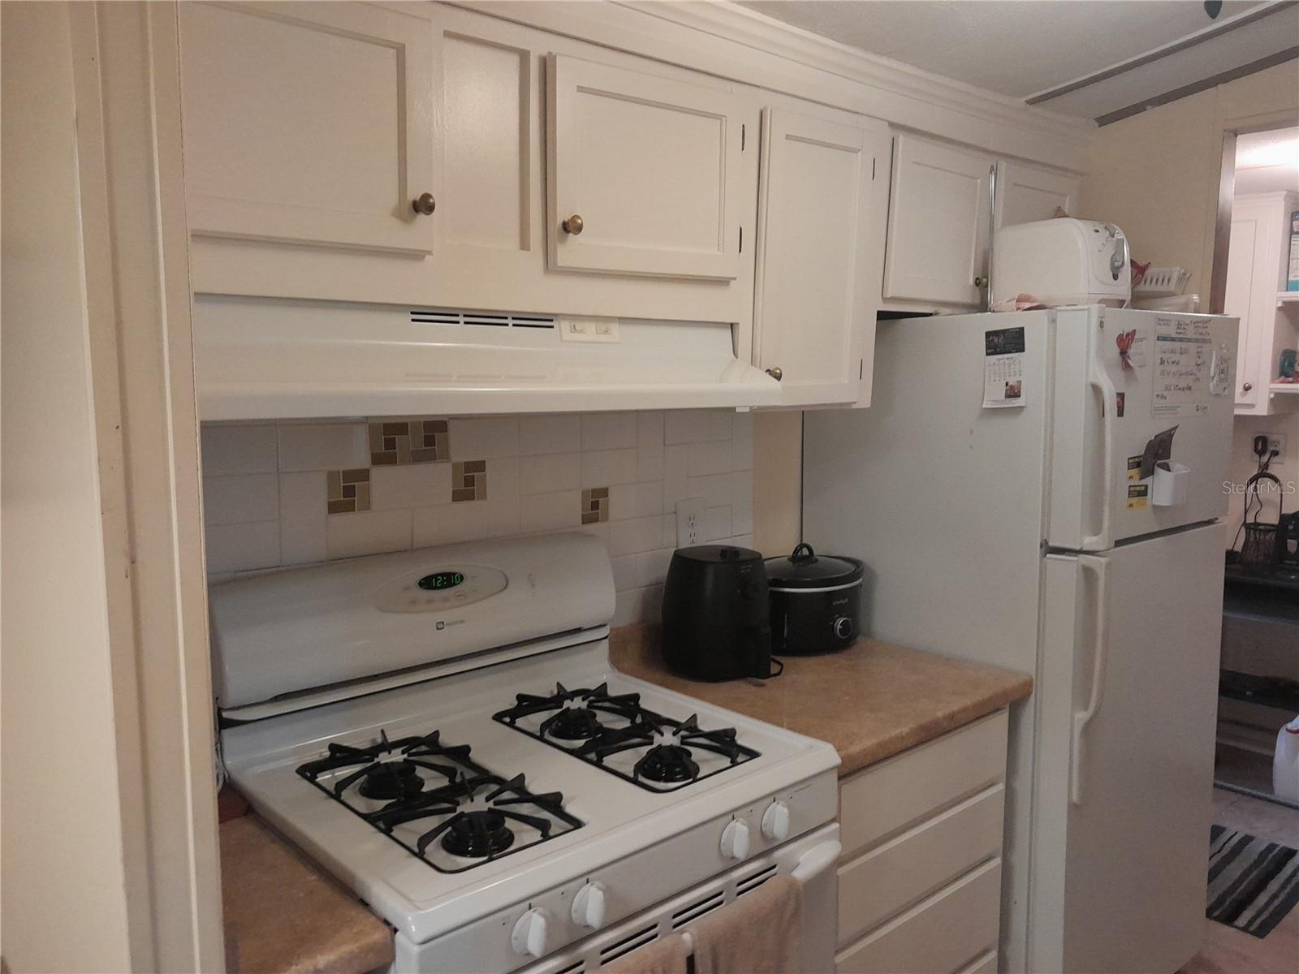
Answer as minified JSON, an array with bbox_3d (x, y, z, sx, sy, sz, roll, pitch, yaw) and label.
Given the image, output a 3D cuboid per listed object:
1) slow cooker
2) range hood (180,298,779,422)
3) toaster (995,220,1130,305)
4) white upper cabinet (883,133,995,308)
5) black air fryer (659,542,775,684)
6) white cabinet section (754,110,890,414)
[{"bbox_3d":[0.359,0.246,2.341,0.280,0.228,0.270,-6,8,-42],"label":"slow cooker"},{"bbox_3d":[-0.302,-0.203,1.611,1.060,0.158,0.440,-6,8,-42],"label":"range hood"},{"bbox_3d":[0.881,-0.468,2.189,0.158,0.195,0.250,-4,7,-30],"label":"toaster"},{"bbox_3d":[0.563,-0.608,2.413,0.410,0.345,0.300,-6,8,-42],"label":"white upper cabinet"},{"bbox_3d":[0.158,0.262,2.115,0.226,0.246,0.275,-6,8,-42],"label":"black air fryer"},{"bbox_3d":[0.240,-0.462,2.175,0.414,0.584,0.353,-6,9,-41],"label":"white cabinet section"}]

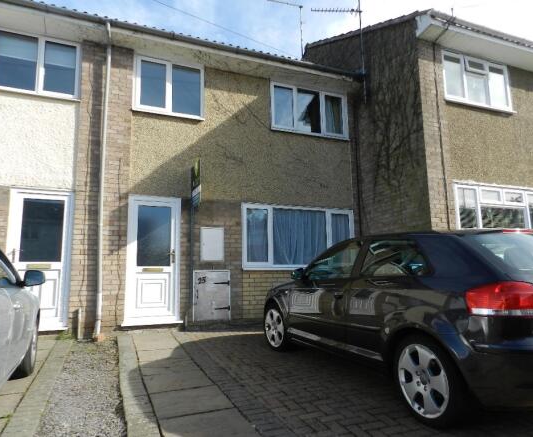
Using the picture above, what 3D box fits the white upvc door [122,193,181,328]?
[{"bbox_3d":[-1.790,0.647,6.200,0.840,2.025,0.120,2,-10,-21],"label":"white upvc door"}]

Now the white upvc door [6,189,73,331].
[{"bbox_3d":[-3.295,0.574,5.611,0.840,2.010,0.120,2,-10,-21],"label":"white upvc door"}]

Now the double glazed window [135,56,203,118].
[{"bbox_3d":[-1.677,-2.283,6.776,1.187,0.999,0.120,2,-10,-21],"label":"double glazed window"}]

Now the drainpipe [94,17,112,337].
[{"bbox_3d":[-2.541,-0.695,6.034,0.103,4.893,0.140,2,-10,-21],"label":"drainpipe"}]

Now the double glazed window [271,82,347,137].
[{"bbox_3d":[0.896,-2.141,7.781,1.731,1.002,0.120,2,-10,-21],"label":"double glazed window"}]

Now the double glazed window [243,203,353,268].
[{"bbox_3d":[0.672,0.364,7.237,2.353,1.173,0.120,2,-10,-21],"label":"double glazed window"}]

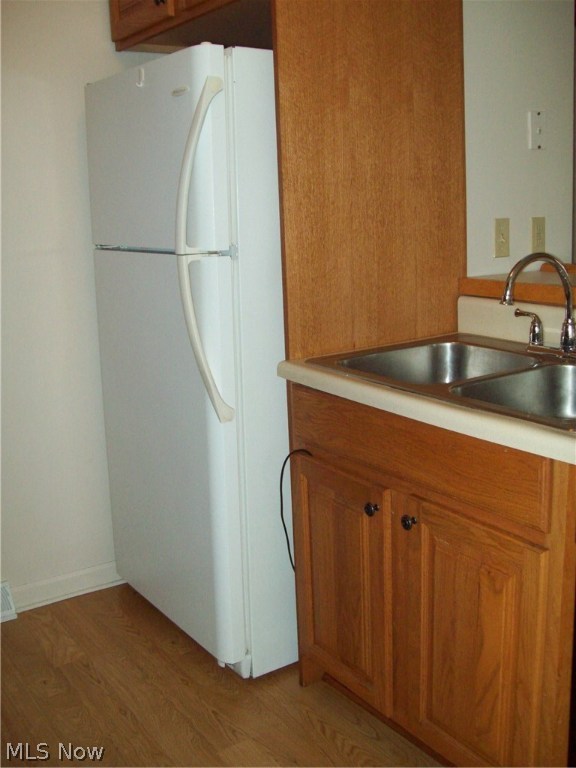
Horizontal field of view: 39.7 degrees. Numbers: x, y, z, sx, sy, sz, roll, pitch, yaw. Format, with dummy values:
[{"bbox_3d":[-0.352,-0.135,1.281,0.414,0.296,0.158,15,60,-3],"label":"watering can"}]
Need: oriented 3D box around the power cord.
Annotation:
[{"bbox_3d":[0.020,0.340,2.075,0.050,0.355,0.105,-8,13,-29],"label":"power cord"}]

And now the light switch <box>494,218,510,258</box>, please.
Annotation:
[{"bbox_3d":[0.649,-0.437,2.397,0.070,0.114,0.015,-8,13,-29],"label":"light switch"}]

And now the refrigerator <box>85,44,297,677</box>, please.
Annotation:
[{"bbox_3d":[-0.121,-0.076,2.514,0.736,1.680,0.745,-9,13,-33],"label":"refrigerator"}]

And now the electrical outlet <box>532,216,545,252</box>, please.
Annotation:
[{"bbox_3d":[0.779,-0.459,2.472,0.070,0.114,0.010,-8,13,-29],"label":"electrical outlet"}]

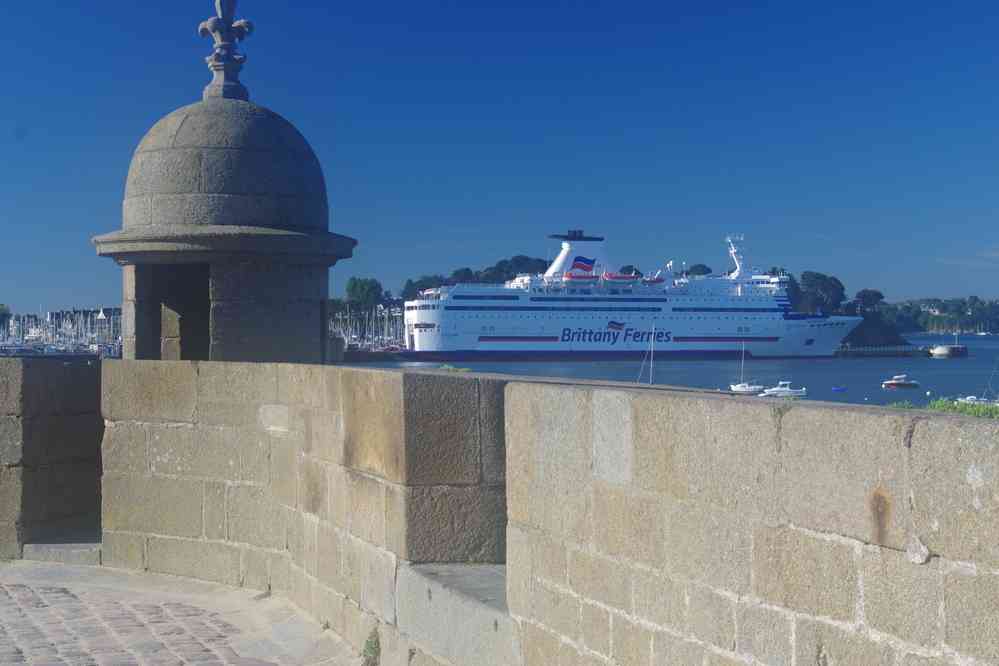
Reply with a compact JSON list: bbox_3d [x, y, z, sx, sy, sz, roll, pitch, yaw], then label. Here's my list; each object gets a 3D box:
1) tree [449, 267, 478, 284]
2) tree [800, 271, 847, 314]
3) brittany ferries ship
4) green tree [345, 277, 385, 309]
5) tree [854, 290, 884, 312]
[{"bbox_3d":[-17.900,-27.300,830.000,14.500,11.500,14.000,0,0,0],"label":"tree"},{"bbox_3d":[155.000,-19.000,800.000,23.000,22.500,22.000,0,0,0],"label":"tree"},{"bbox_3d":[46.300,-11.300,525.000,151.000,41.000,26.000,0,0,-17],"label":"brittany ferries ship"},{"bbox_3d":[-71.400,-21.000,880.000,20.500,18.000,19.000,0,0,0],"label":"green tree"},{"bbox_3d":[182.000,-15.700,820.000,14.800,12.800,14.000,0,0,0],"label":"tree"}]

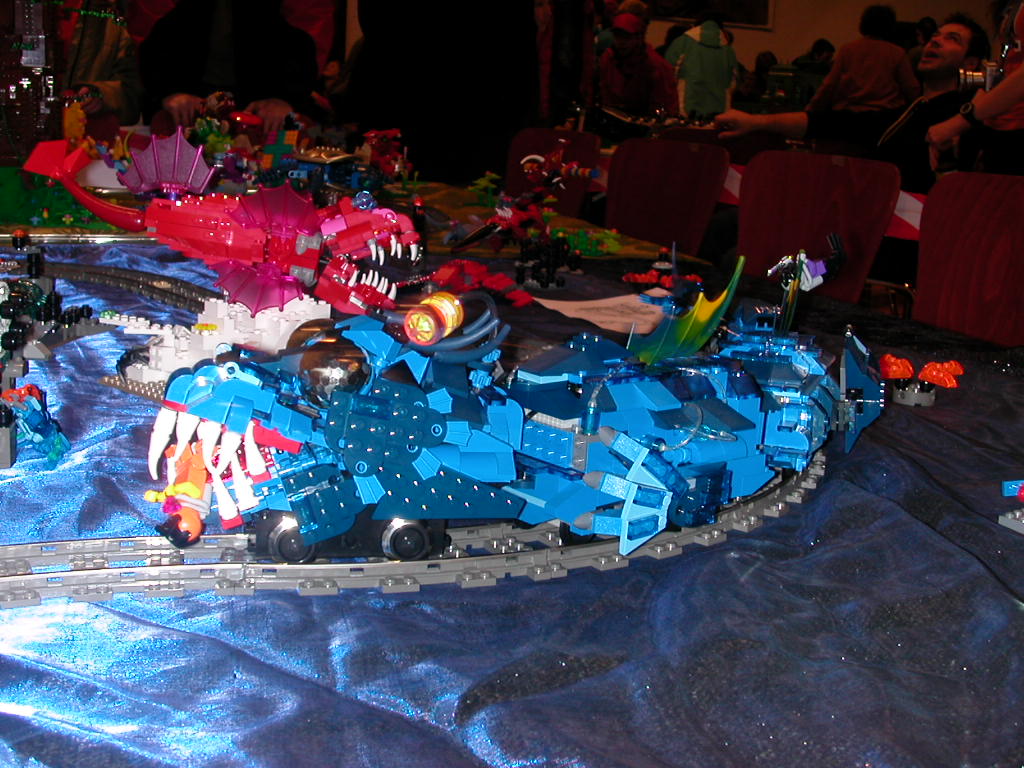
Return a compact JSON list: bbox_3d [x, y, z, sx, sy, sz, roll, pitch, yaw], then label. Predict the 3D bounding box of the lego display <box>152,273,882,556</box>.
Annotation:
[{"bbox_3d":[0.052,0.005,0.698,0.445,0.118,0.127,-5,14,-34],"label":"lego display"}]

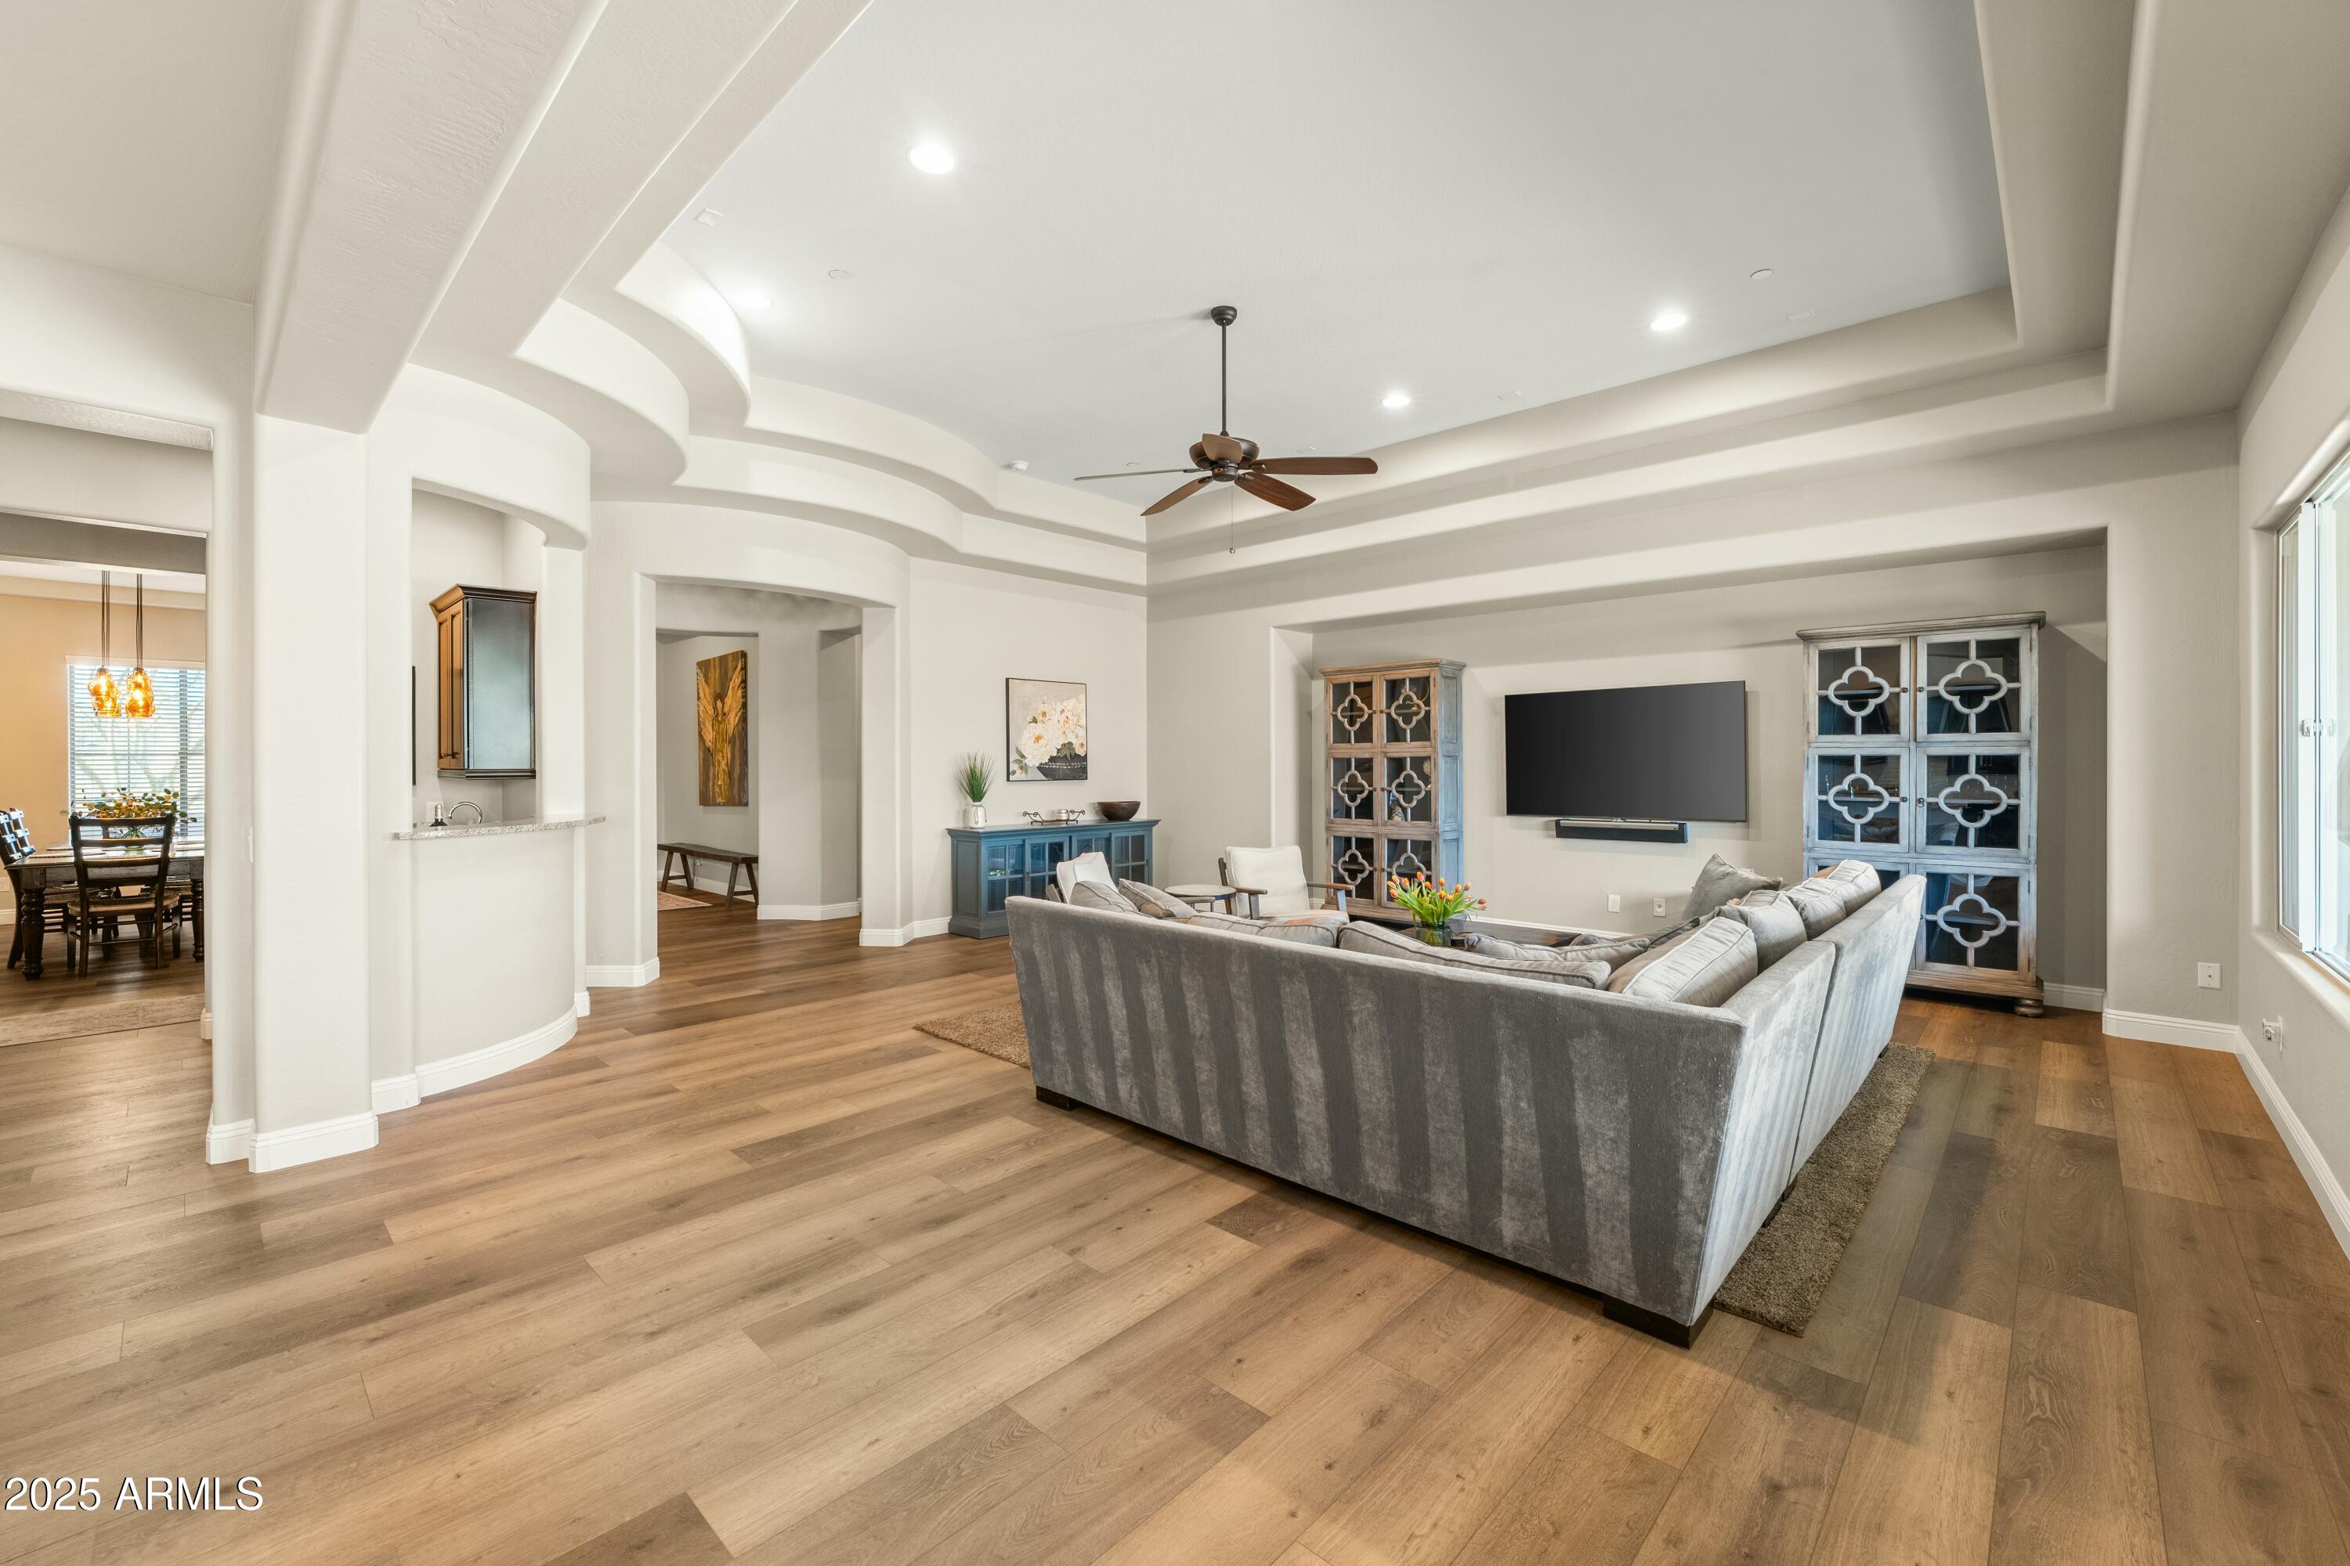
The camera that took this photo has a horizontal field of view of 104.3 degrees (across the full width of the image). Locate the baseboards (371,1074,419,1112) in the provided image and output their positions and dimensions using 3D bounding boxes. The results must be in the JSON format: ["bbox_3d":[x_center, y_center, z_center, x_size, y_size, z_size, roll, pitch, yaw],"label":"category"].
[{"bbox_3d":[-3.203,1.278,3.755,0.045,0.135,0.170,0,0,45],"label":"baseboards"}]

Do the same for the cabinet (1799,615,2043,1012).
[{"bbox_3d":[4.310,0.183,5.333,1.090,2.150,0.410,1,2,44],"label":"cabinet"}]

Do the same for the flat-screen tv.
[{"bbox_3d":[3.297,-0.213,6.802,1.680,0.960,0.070,0,0,43],"label":"flat-screen tv"}]

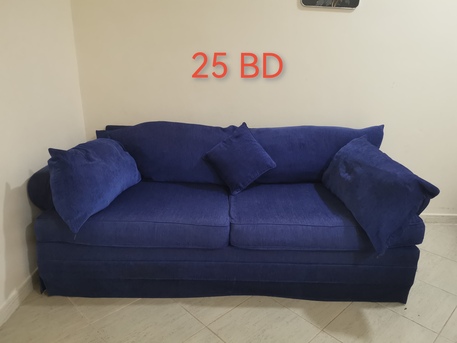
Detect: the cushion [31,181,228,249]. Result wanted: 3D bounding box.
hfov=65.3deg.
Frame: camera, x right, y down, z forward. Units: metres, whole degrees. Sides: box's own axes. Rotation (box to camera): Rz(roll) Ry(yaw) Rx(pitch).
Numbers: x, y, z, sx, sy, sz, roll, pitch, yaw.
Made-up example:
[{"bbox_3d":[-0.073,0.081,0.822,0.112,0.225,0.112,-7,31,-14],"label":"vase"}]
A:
[{"bbox_3d":[-0.496,0.227,2.171,1.000,0.150,0.670,1,18,-1],"label":"cushion"}]

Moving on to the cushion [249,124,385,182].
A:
[{"bbox_3d":[0.563,-0.118,2.544,1.000,0.410,0.200,1,4,-1],"label":"cushion"}]

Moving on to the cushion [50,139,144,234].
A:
[{"bbox_3d":[-0.776,0.022,2.064,0.180,0.430,0.520,-11,16,31],"label":"cushion"}]

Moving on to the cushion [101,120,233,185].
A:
[{"bbox_3d":[-0.427,-0.133,2.516,0.970,0.410,0.200,1,4,-1],"label":"cushion"}]

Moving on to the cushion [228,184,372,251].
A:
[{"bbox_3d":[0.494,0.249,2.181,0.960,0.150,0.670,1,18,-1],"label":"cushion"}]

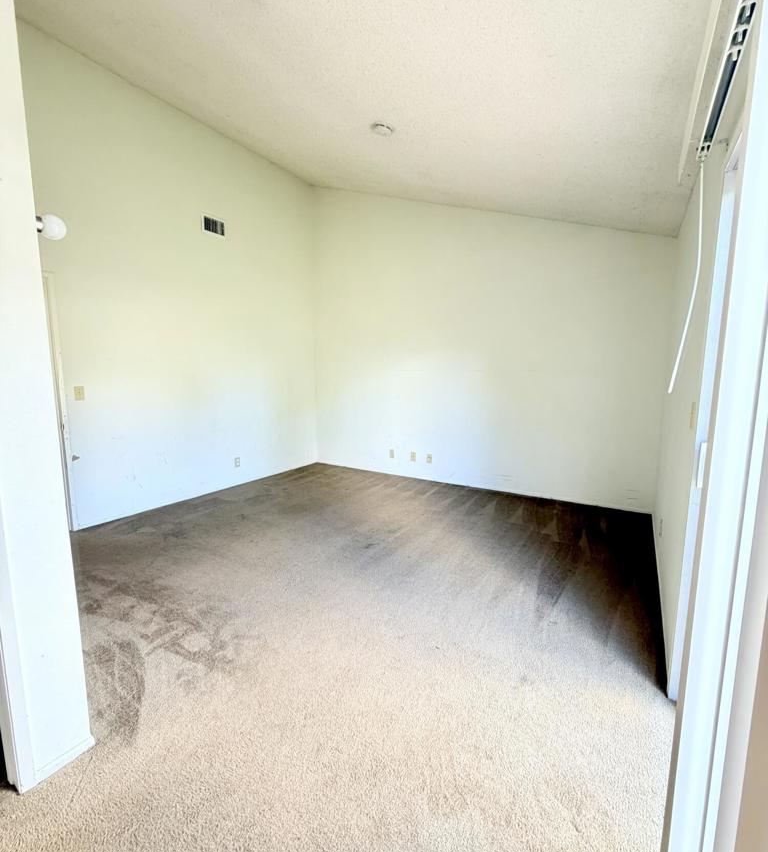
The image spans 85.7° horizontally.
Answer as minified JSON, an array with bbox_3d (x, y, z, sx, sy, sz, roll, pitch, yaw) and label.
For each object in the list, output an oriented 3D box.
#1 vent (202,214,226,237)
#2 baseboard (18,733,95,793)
[{"bbox_3d":[-1.768,-2.094,4.338,0.020,0.153,0.275,5,9,31],"label":"vent"},{"bbox_3d":[-1.105,1.129,1.404,0.018,0.058,0.201,5,9,31],"label":"baseboard"}]

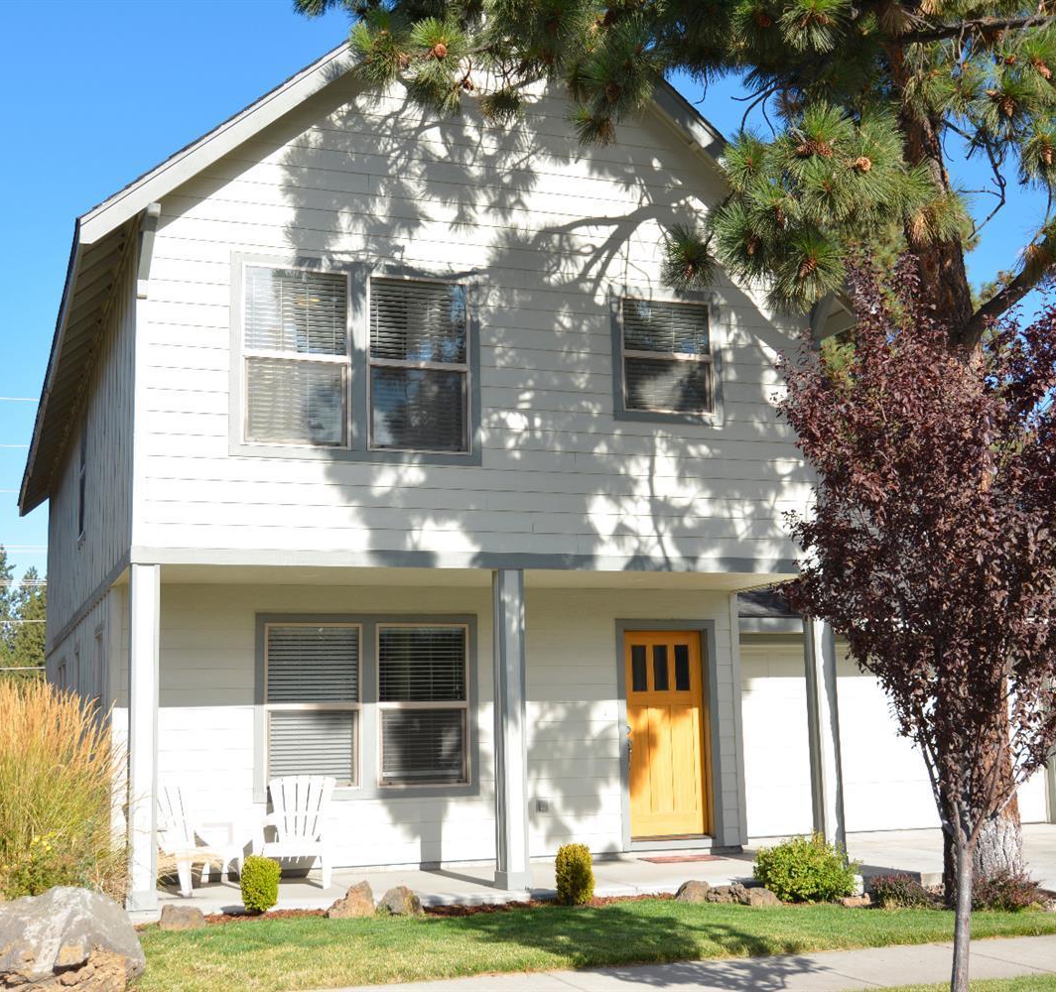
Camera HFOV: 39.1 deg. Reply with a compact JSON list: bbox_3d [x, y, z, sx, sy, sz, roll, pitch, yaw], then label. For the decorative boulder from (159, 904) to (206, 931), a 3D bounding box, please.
[{"bbox_3d":[-2.564,3.118,11.049,0.389,0.168,0.311,2,-9,-20],"label":"decorative boulder"}]

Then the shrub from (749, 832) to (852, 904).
[{"bbox_3d":[2.401,3.230,12.941,0.906,0.559,0.816,2,-9,-20],"label":"shrub"}]

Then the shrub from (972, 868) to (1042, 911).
[{"bbox_3d":[4.129,3.399,12.910,0.631,0.329,0.568,2,-9,-20],"label":"shrub"}]

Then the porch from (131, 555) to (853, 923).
[{"bbox_3d":[-0.353,2.109,13.413,6.440,2.750,1.600,2,-9,-20],"label":"porch"}]

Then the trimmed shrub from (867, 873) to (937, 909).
[{"bbox_3d":[3.259,3.411,12.918,0.614,0.270,0.553,2,-9,-20],"label":"trimmed shrub"}]

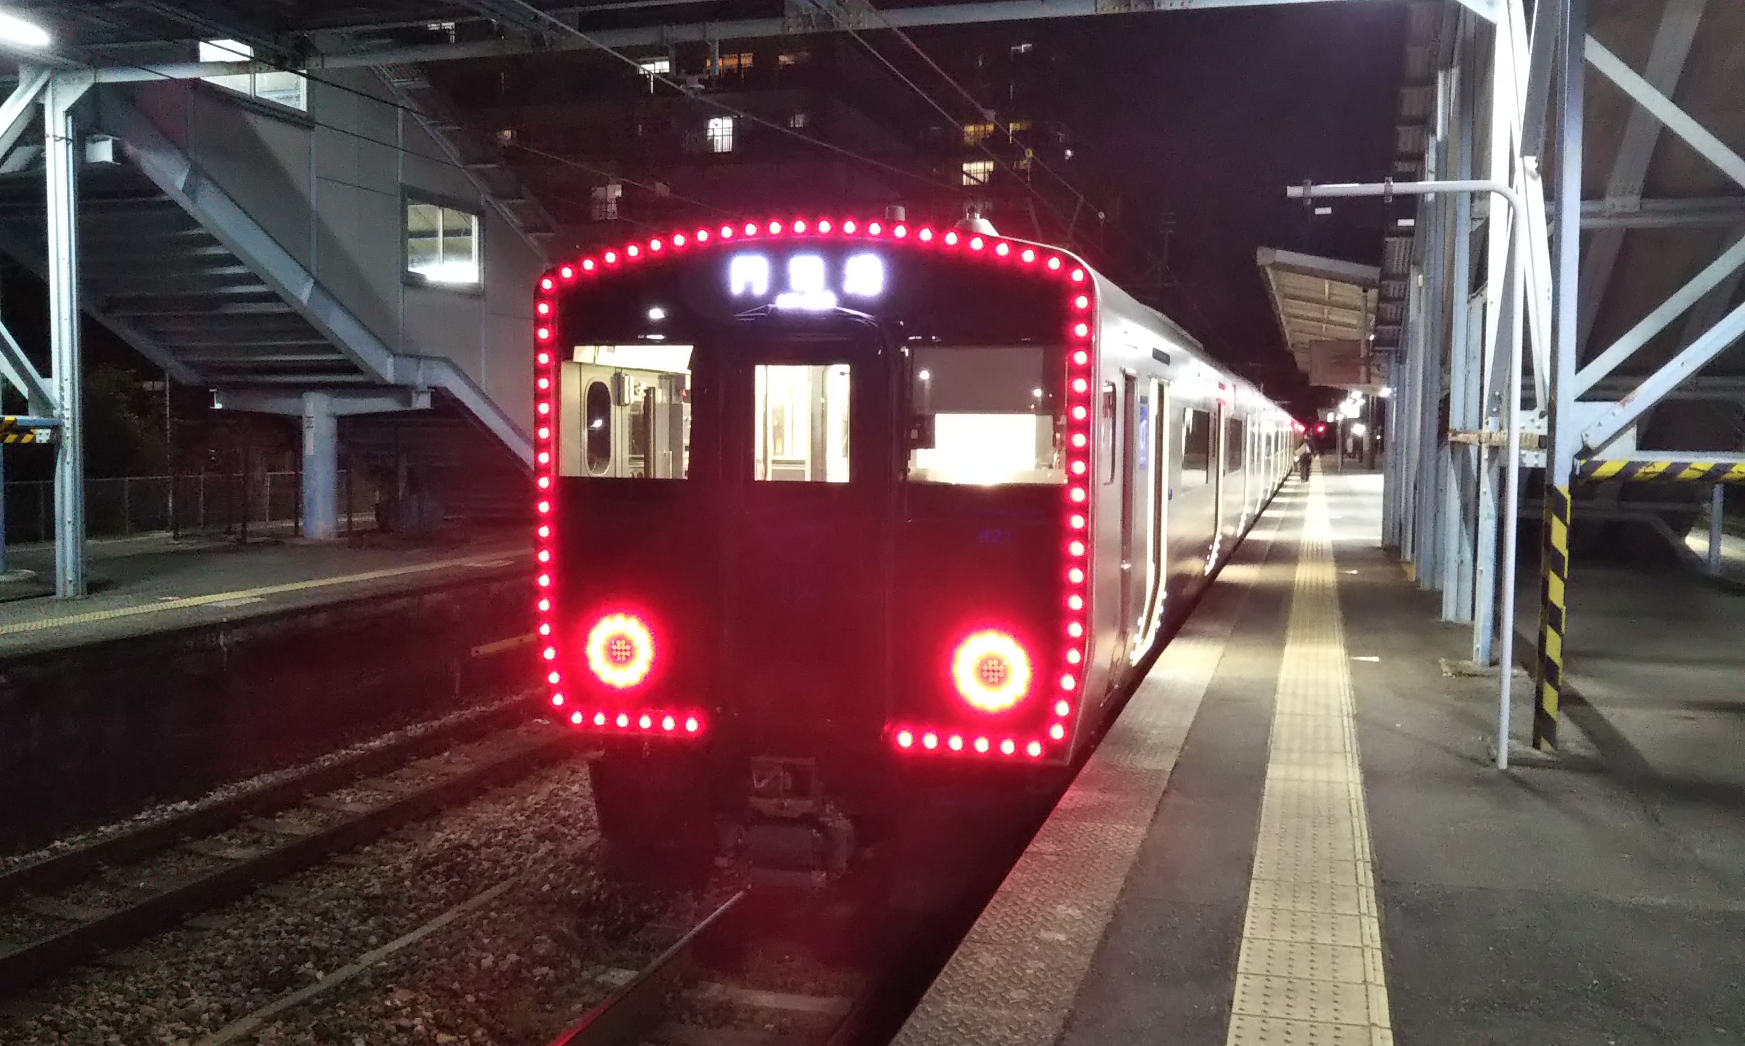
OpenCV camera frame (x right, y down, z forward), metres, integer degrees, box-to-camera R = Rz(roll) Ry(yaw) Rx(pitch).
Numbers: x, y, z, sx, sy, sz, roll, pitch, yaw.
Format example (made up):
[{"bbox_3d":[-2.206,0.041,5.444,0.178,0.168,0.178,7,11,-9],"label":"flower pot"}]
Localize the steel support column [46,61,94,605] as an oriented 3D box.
[{"bbox_3d":[-6.674,-1.527,12.499,0.130,4.288,0.170,2,4,16],"label":"steel support column"}]

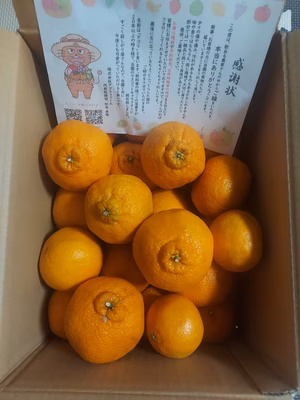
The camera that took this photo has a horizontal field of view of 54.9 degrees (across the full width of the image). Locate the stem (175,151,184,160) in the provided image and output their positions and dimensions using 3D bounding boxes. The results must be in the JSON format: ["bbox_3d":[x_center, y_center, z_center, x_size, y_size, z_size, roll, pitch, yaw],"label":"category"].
[{"bbox_3d":[0.037,-0.056,0.360,0.011,0.006,0.011,0,96,-4],"label":"stem"}]

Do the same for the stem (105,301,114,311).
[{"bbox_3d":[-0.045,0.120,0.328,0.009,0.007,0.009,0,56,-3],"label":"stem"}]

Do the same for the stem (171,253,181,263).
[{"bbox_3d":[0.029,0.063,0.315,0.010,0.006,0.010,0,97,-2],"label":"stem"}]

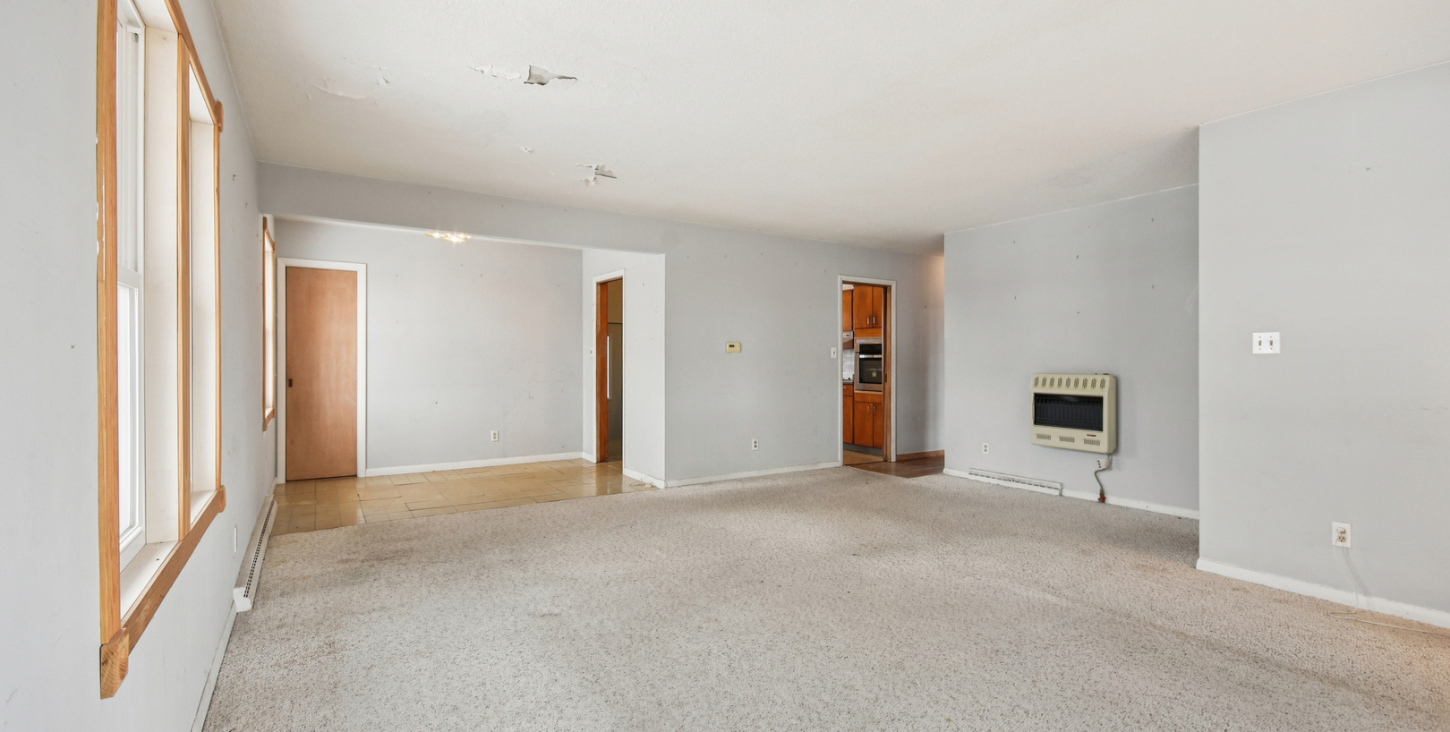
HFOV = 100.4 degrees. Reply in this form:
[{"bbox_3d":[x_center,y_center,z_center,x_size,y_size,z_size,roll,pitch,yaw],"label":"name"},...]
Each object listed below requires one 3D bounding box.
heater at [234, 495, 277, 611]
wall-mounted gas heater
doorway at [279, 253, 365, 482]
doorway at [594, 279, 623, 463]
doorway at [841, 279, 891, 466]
[{"bbox_3d":[-2.800,1.051,3.638,0.075,0.130,2.150,0,0,-34],"label":"heater"},{"bbox_3d":[2.855,0.373,4.961,0.170,0.605,0.600,0,0,-34],"label":"wall-mounted gas heater"},{"bbox_3d":[-3.851,0.054,5.804,0.700,2.100,0.100,0,0,-34],"label":"doorway"},{"bbox_3d":[-1.190,0.081,6.495,0.120,2.050,0.740,0,0,-34],"label":"doorway"},{"bbox_3d":[1.574,0.079,6.840,0.790,2.040,0.120,0,0,-34],"label":"doorway"}]

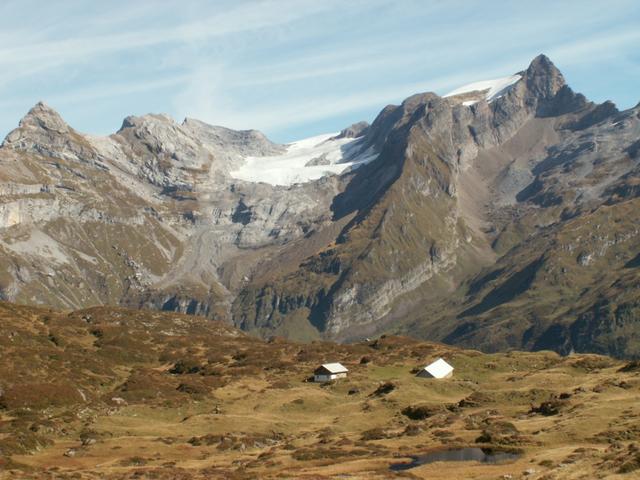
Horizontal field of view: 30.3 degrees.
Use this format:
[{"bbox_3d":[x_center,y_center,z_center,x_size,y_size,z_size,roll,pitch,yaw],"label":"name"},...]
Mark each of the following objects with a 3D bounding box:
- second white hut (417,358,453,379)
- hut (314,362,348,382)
[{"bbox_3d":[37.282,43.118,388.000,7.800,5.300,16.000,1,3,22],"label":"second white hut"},{"bbox_3d":[3.597,42.615,380.000,7.300,5.100,8.000,-2,3,-42],"label":"hut"}]

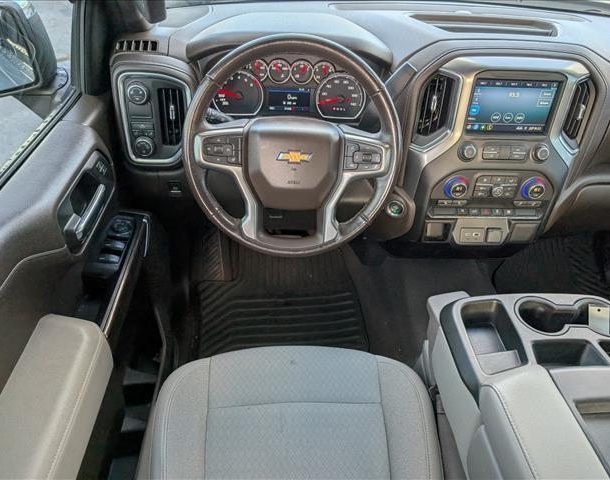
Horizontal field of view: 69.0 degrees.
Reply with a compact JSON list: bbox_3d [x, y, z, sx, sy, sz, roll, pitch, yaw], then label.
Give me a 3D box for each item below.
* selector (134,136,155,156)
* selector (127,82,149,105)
[{"bbox_3d":[-0.347,-0.199,0.955,0.043,0.043,0.026,-2,27,-6],"label":"selector"},{"bbox_3d":[-0.342,-0.298,0.905,0.043,0.043,0.026,-2,27,-6],"label":"selector"}]

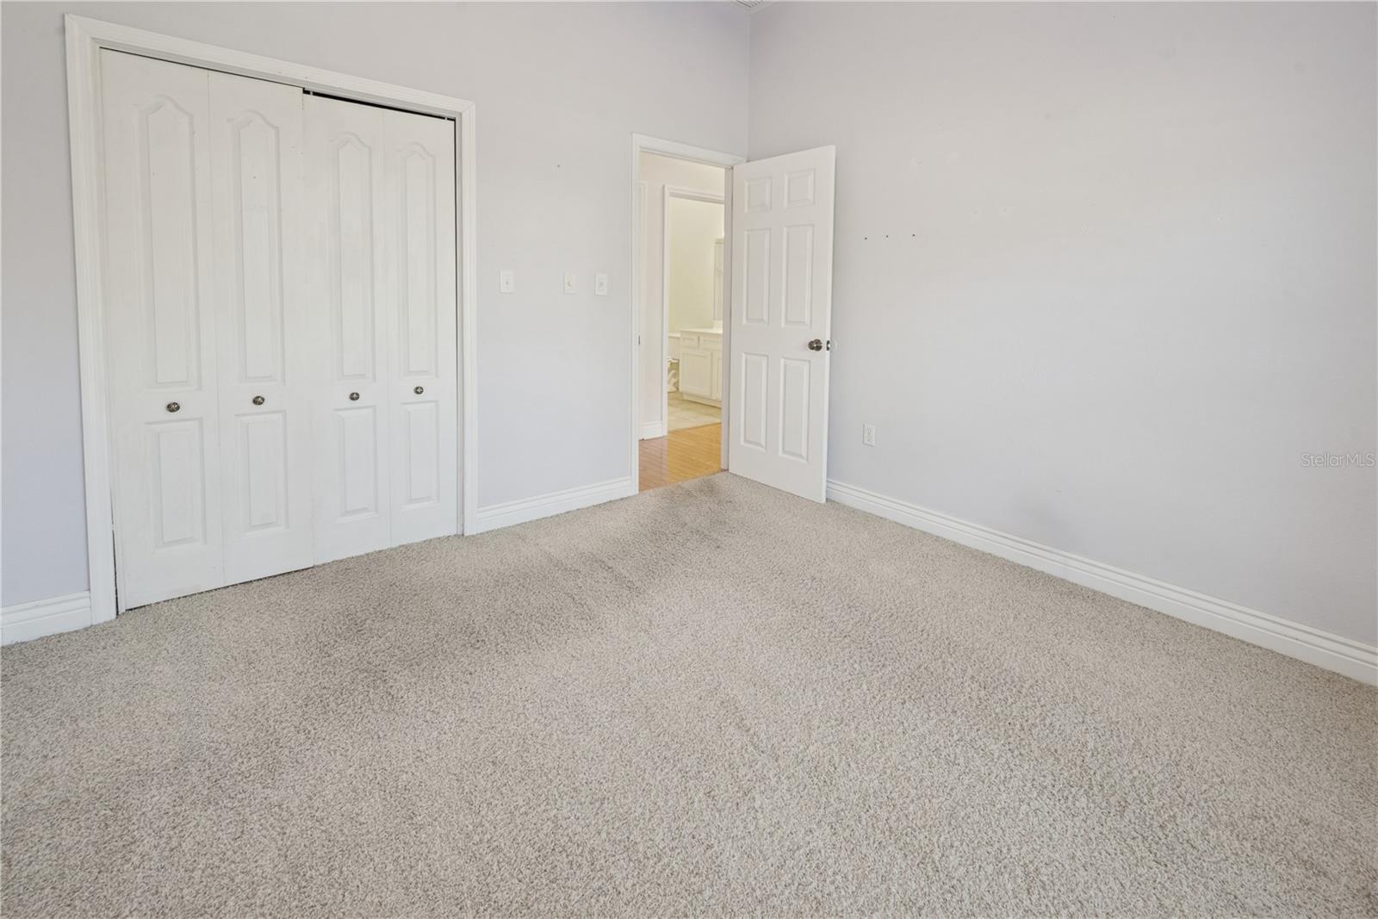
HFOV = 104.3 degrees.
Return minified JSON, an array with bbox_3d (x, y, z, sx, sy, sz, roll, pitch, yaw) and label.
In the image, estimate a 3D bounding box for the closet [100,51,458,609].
[{"bbox_3d":[-1.647,-0.538,2.326,1.180,2.030,0.045,-4,8,-35],"label":"closet"}]

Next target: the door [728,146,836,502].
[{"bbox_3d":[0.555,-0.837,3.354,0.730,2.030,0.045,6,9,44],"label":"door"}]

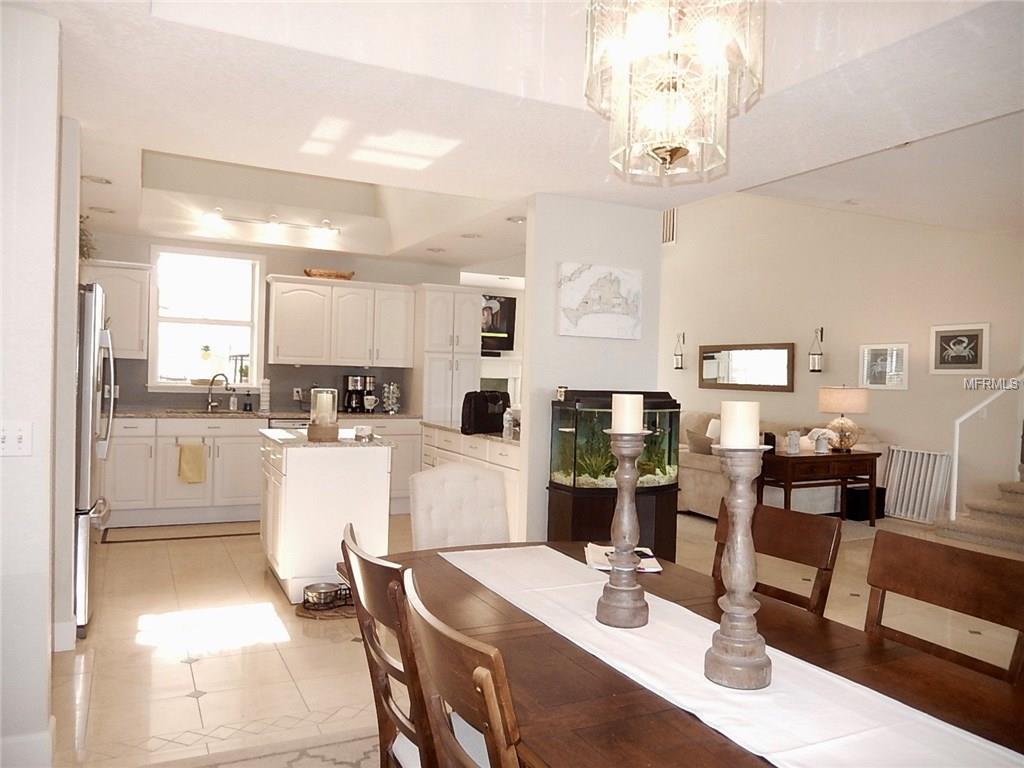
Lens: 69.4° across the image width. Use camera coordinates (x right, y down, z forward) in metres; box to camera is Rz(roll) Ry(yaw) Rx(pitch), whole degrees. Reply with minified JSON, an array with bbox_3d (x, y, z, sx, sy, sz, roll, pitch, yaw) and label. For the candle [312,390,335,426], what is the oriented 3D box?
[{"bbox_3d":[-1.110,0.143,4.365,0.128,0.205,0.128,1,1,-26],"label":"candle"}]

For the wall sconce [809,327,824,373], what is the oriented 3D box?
[{"bbox_3d":[3.516,-0.392,8.535,0.190,0.531,0.160,1,1,-26],"label":"wall sconce"}]

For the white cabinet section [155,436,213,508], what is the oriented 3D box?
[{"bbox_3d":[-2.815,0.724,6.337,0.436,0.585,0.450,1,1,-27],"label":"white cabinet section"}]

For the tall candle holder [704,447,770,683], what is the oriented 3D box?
[{"bbox_3d":[0.454,0.354,1.472,0.125,0.465,0.125,1,1,-26],"label":"tall candle holder"}]

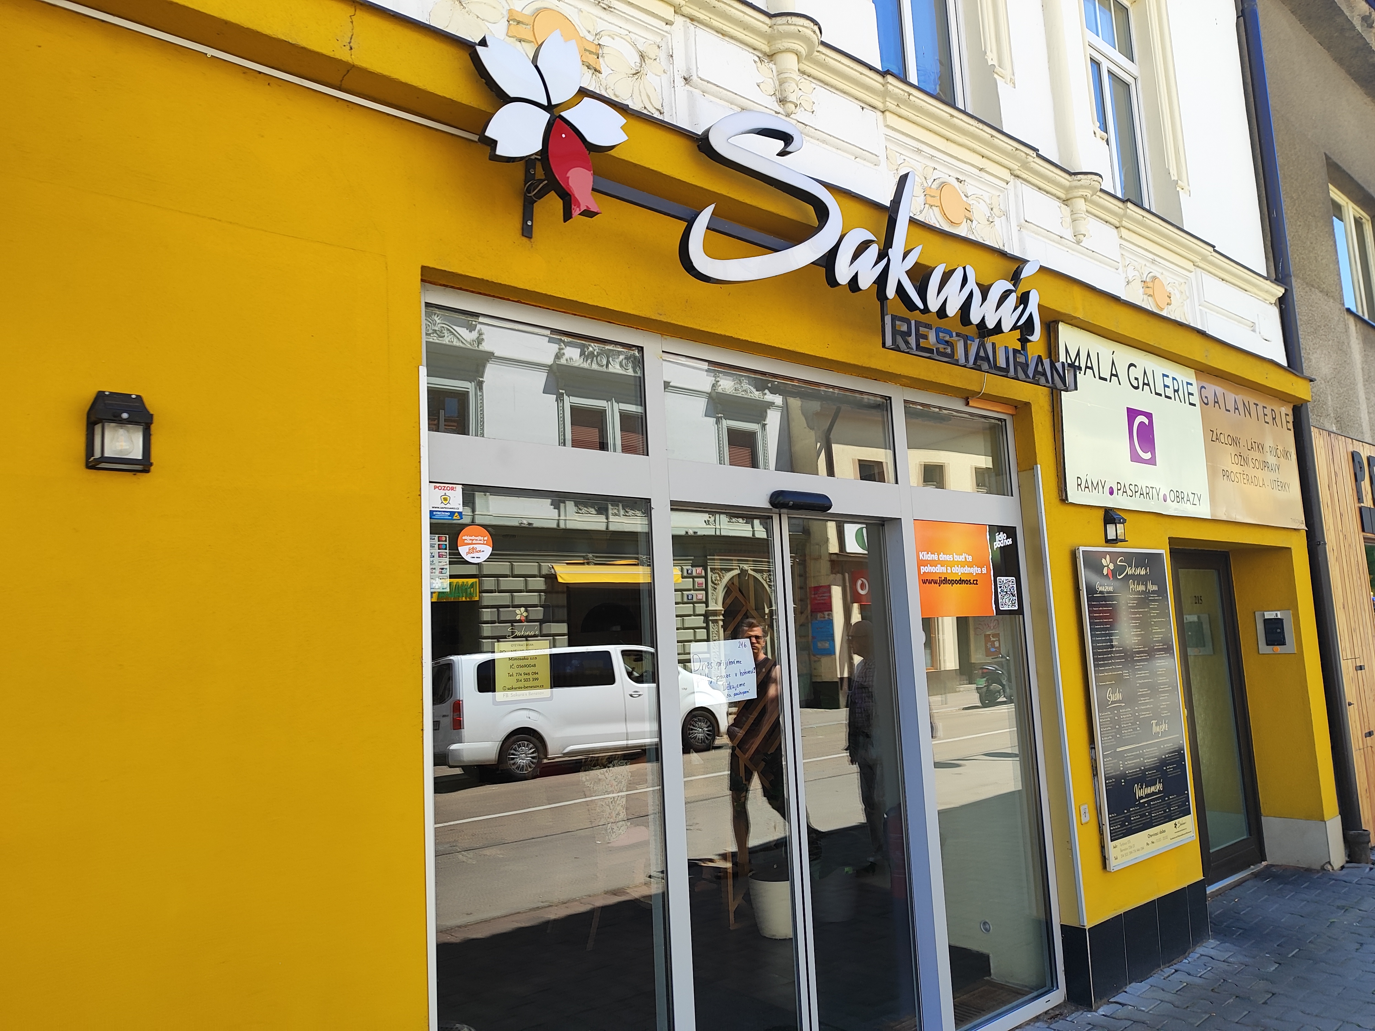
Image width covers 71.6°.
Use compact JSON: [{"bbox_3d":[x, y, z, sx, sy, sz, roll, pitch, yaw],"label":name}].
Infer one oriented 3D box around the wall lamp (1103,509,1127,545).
[{"bbox_3d":[2.111,0.051,4.688,0.119,0.169,0.065,3,-10,-39],"label":"wall lamp"}]

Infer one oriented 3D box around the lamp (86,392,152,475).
[{"bbox_3d":[-1.177,-0.180,1.988,0.118,0.166,0.065,3,-10,-39],"label":"lamp"}]

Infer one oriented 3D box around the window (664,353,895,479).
[{"bbox_3d":[0.370,-0.332,3.523,1.190,0.359,0.060,3,-10,-39],"label":"window"}]

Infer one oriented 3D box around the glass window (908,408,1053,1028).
[{"bbox_3d":[1.237,0.776,4.054,0.762,2.499,0.060,3,-10,-39],"label":"glass window"}]

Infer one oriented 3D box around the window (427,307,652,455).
[{"bbox_3d":[-0.441,-0.385,2.857,0.759,0.364,0.060,3,-10,-39],"label":"window"}]

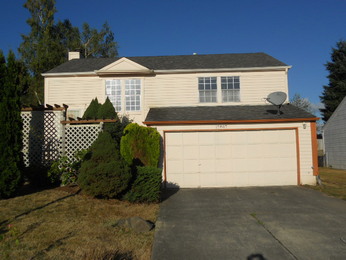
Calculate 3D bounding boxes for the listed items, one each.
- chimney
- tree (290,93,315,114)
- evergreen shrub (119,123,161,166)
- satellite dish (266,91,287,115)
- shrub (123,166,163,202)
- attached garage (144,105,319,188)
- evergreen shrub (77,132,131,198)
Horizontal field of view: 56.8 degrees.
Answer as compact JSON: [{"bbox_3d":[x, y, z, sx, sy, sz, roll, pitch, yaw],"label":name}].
[{"bbox_3d":[-6.128,-4.477,19.928,0.700,0.850,0.750,-1,-5,2],"label":"chimney"},{"bbox_3d":[16.143,-0.297,39.658,4.200,8.680,4.200,-1,-5,2],"label":"tree"},{"bbox_3d":[-1.134,0.980,11.313,1.400,2.470,1.300,-1,-5,2],"label":"evergreen shrub"},{"bbox_3d":[3.947,-1.005,12.230,0.800,0.930,0.520,-6,-6,44],"label":"satellite dish"},{"bbox_3d":[-0.929,1.675,10.146,1.200,1.000,1.150,-1,-5,2],"label":"shrub"},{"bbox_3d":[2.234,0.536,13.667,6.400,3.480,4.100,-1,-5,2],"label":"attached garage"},{"bbox_3d":[-2.407,1.153,11.101,1.800,2.170,1.700,-1,-5,2],"label":"evergreen shrub"}]

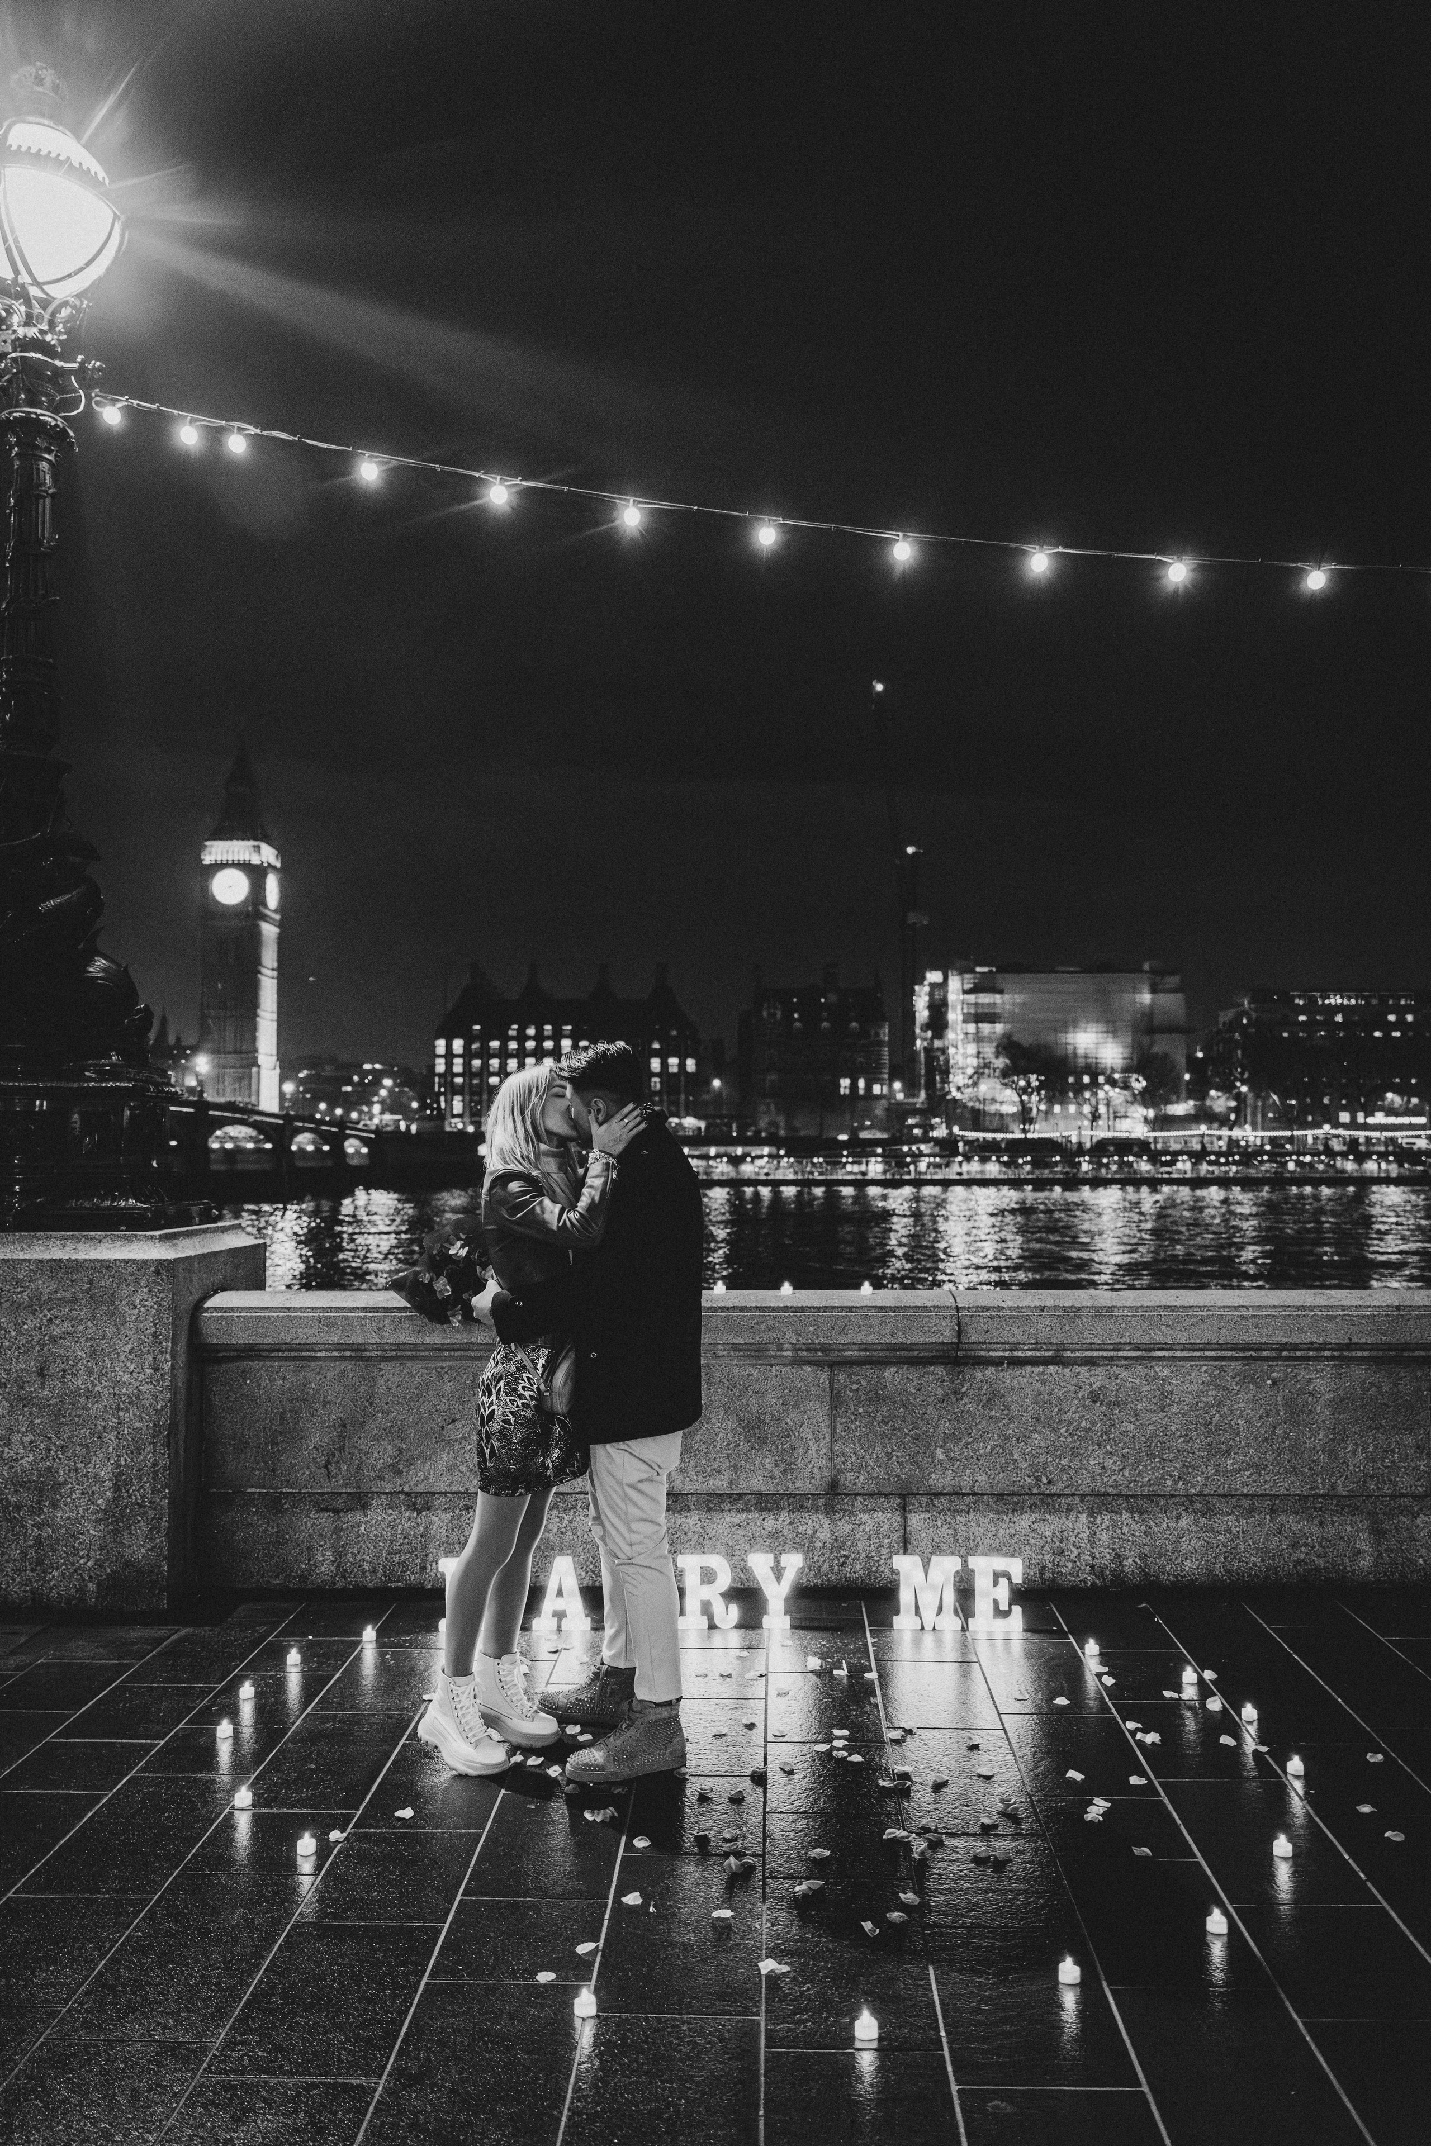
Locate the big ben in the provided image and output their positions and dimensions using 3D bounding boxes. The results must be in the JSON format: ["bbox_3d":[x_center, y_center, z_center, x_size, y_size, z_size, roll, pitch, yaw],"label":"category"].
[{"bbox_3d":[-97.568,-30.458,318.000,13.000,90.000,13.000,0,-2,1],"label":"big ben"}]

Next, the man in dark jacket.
[{"bbox_3d":[-0.292,0.780,3.850,0.520,1.730,0.500,0,-2,0],"label":"man in dark jacket"}]

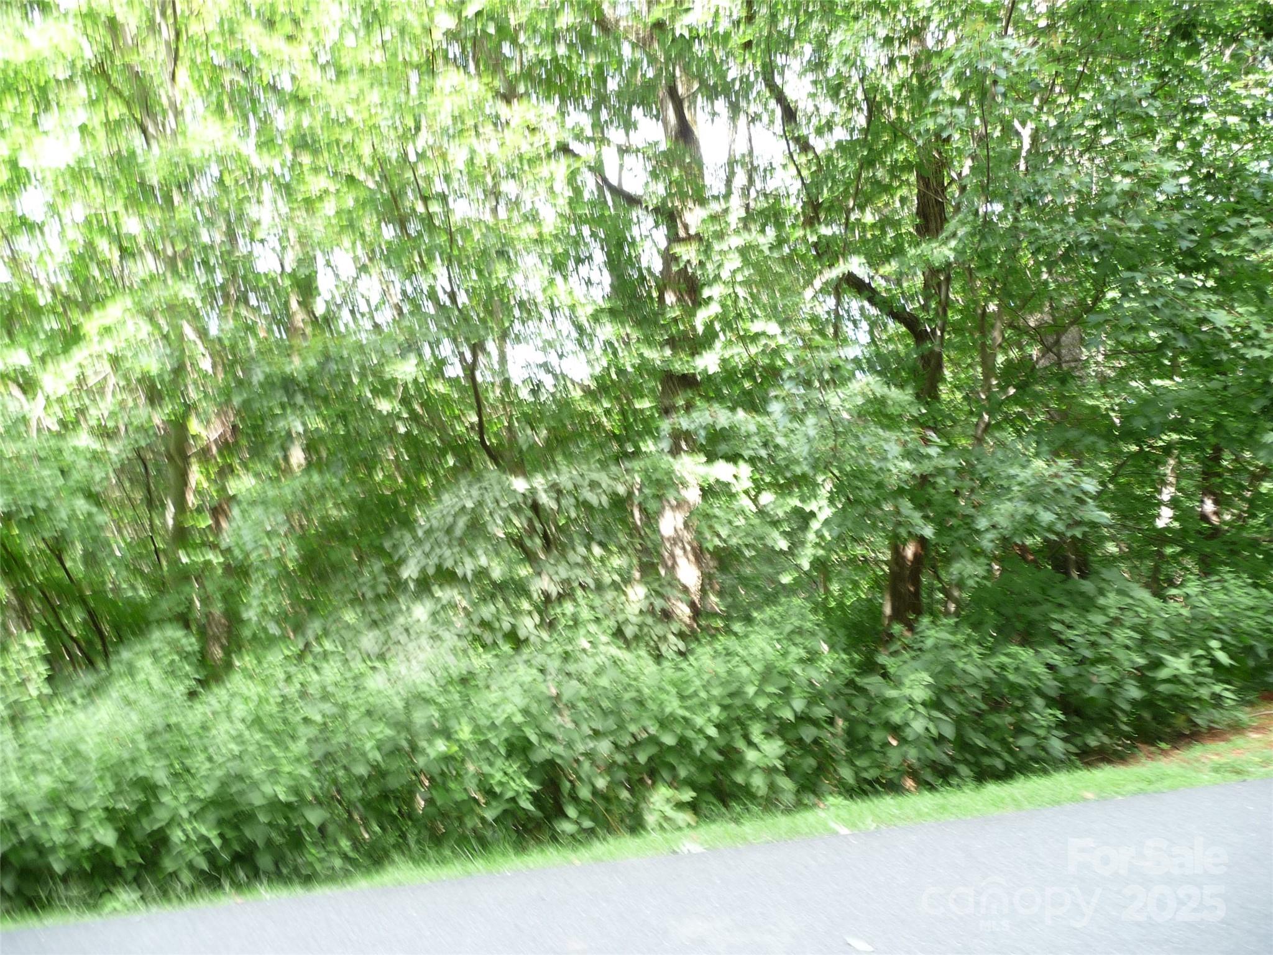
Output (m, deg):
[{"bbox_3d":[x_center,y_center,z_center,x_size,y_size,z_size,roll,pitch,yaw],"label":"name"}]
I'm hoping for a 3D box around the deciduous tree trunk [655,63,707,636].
[{"bbox_3d":[0.431,-1.136,9.600,0.420,5.300,0.410,1,1,0],"label":"deciduous tree trunk"}]

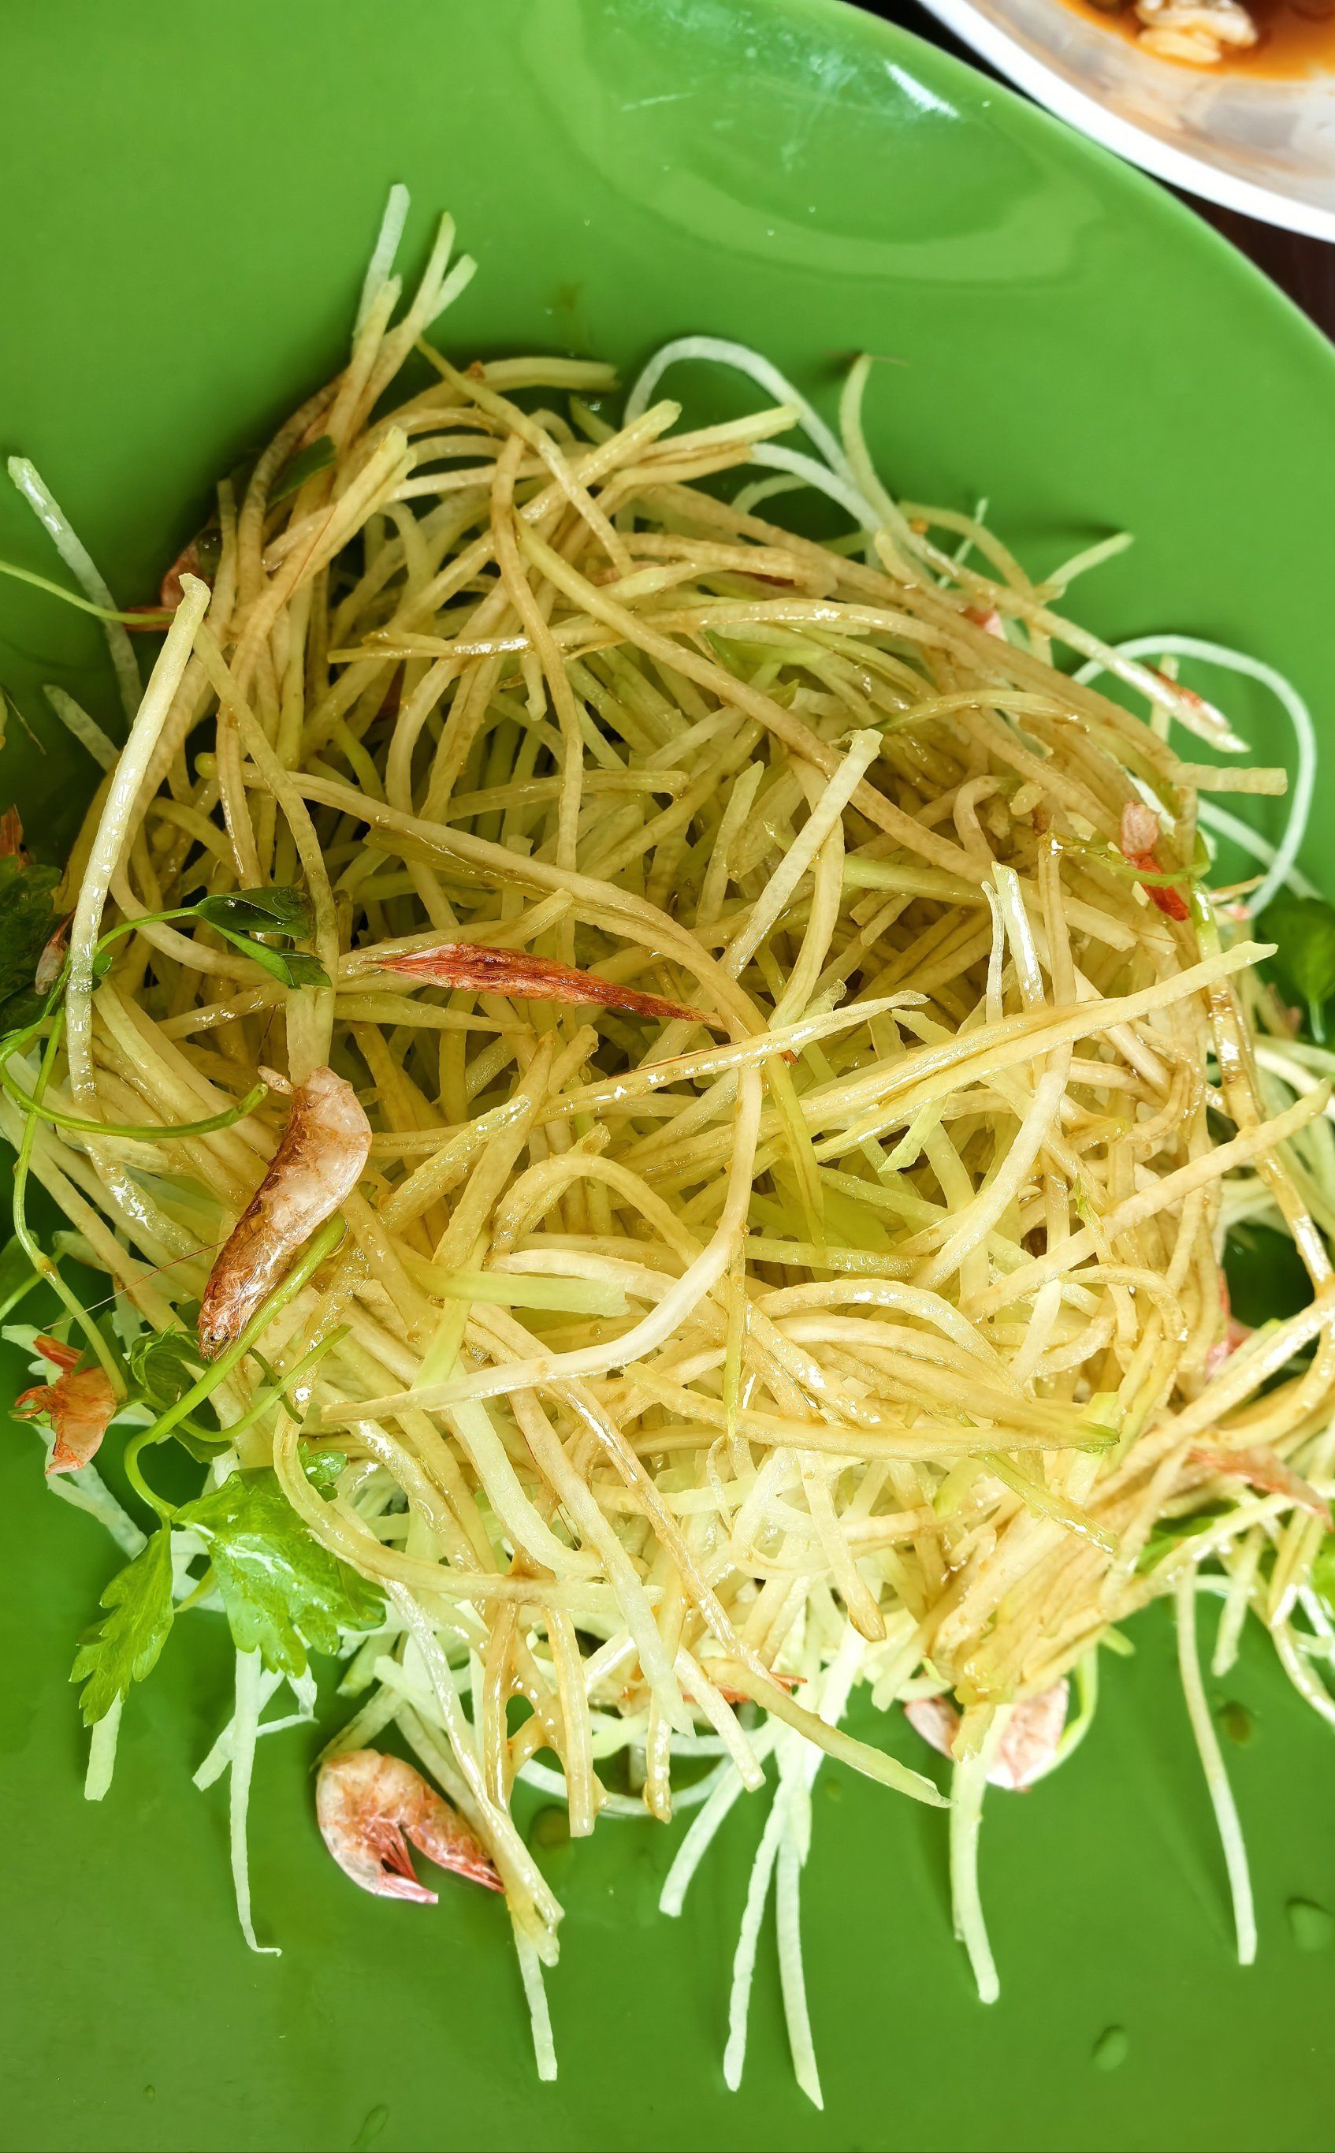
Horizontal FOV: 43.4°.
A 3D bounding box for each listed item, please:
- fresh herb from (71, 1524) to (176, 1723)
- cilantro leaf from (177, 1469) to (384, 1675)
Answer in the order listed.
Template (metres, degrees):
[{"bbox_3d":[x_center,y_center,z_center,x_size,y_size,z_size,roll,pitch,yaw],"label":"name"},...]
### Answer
[{"bbox_3d":[-0.071,0.071,0.220,0.011,0.009,0.026,22,77,4],"label":"fresh herb"},{"bbox_3d":[-0.049,0.063,0.215,0.025,0.011,0.020,40,79,8],"label":"cilantro leaf"}]

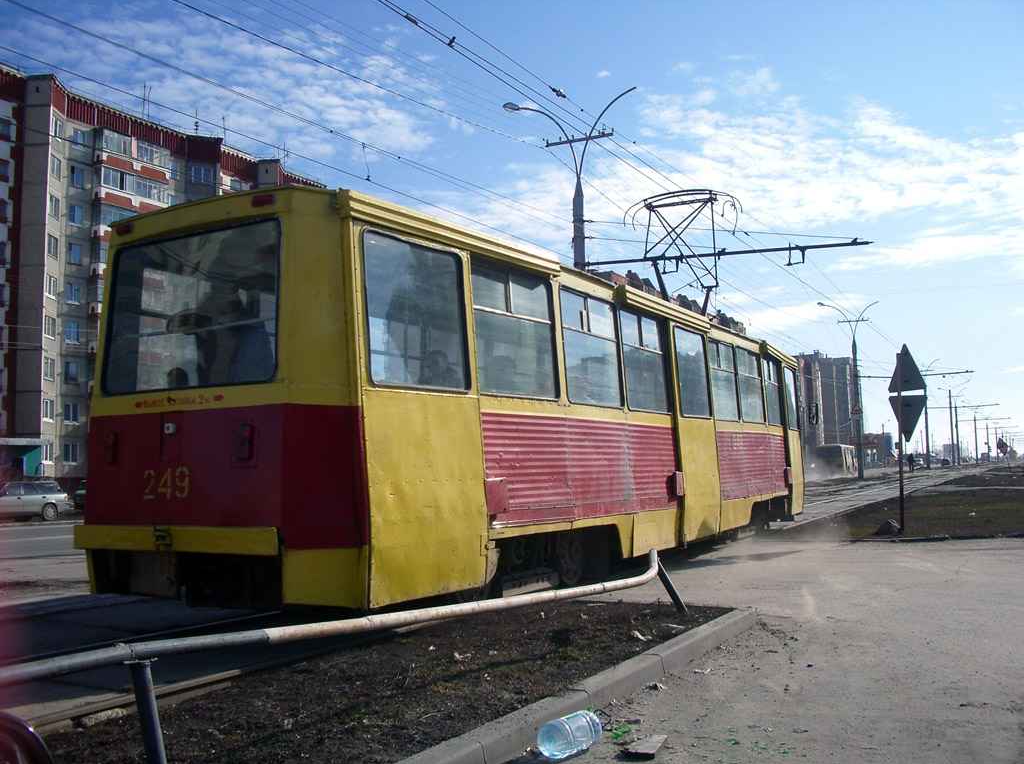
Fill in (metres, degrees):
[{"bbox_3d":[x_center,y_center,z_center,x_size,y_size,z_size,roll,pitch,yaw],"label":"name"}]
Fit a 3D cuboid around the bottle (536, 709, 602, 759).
[{"bbox_3d":[0.273,1.548,4.572,0.320,0.163,0.163,1,-5,-44],"label":"bottle"}]

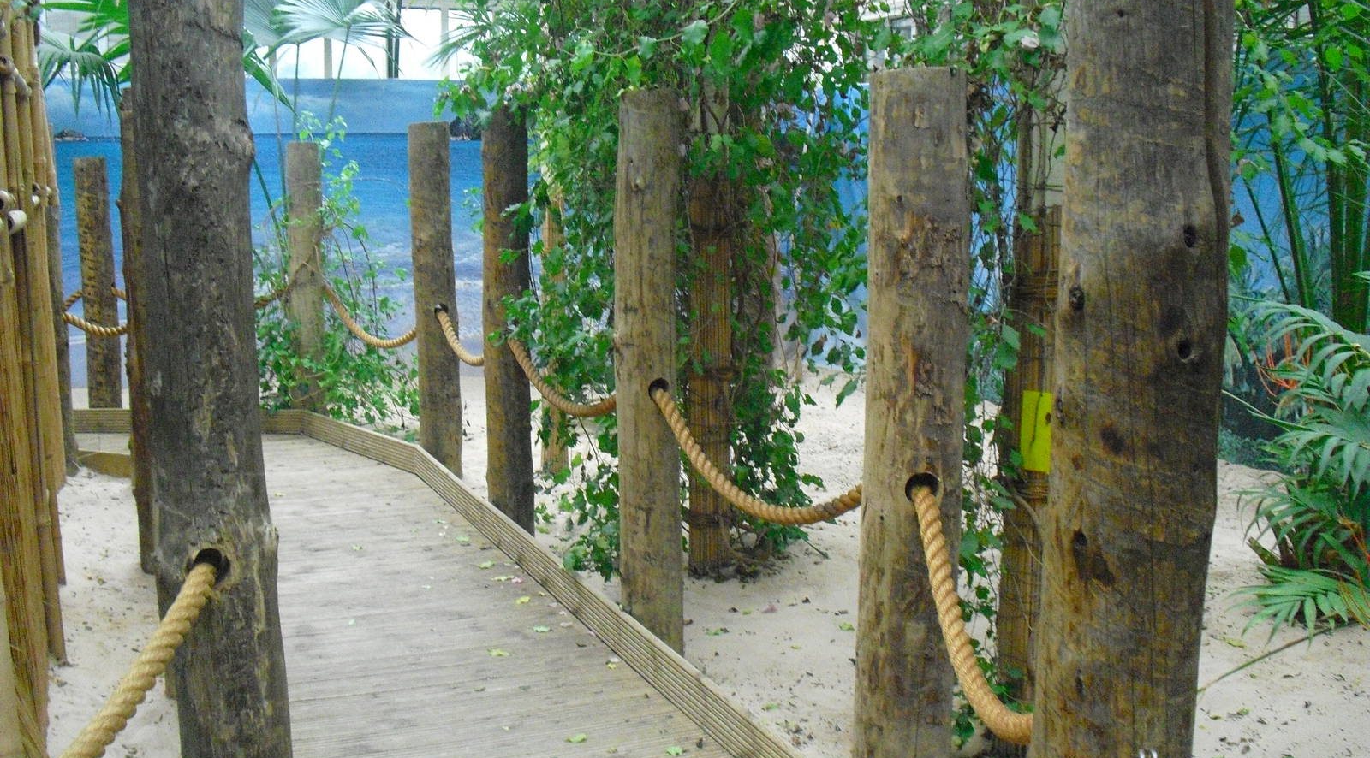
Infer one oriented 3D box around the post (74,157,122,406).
[{"bbox_3d":[-3.586,-0.562,8.713,0.205,1.574,0.205,0,9,0],"label":"post"}]

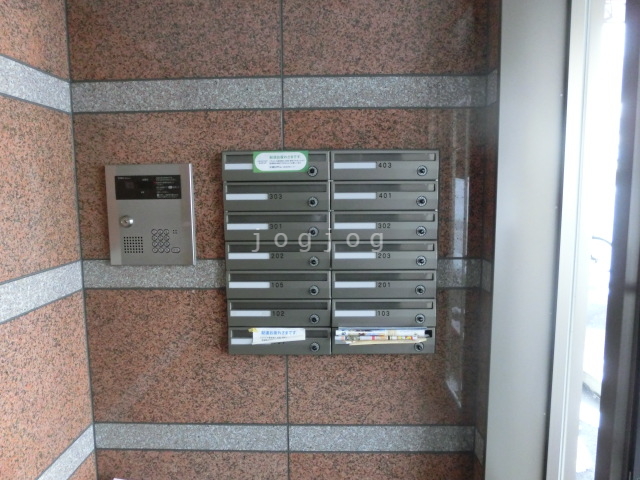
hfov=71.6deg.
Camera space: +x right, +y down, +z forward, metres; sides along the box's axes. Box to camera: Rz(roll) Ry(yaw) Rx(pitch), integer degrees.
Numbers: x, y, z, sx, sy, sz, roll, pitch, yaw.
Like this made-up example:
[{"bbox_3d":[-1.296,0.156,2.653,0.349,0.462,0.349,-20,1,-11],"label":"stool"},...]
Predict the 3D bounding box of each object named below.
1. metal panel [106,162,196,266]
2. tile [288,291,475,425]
[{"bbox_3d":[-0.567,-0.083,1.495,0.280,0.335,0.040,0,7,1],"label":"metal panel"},{"bbox_3d":[0.218,0.413,1.565,0.663,0.495,0.025,0,7,1],"label":"tile"}]

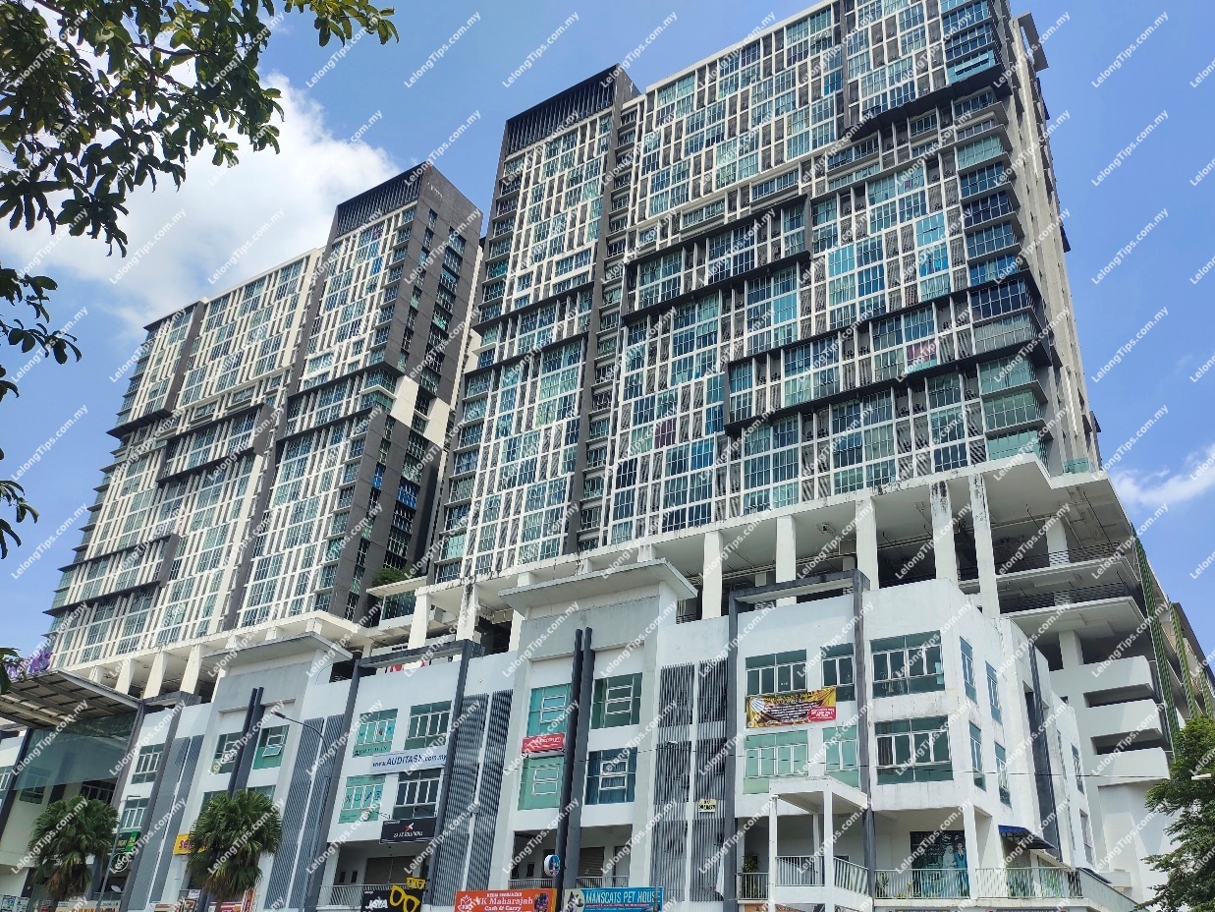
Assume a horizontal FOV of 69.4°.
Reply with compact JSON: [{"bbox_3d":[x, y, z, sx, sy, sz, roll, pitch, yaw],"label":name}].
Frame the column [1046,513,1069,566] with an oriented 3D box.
[{"bbox_3d":[35.104,7.040,68.291,1.272,4.000,1.100,-14,-33,31],"label":"column"}]

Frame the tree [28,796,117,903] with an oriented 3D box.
[{"bbox_3d":[-27.677,22.402,45.114,3.800,8.600,3.800,-14,-33,31],"label":"tree"}]

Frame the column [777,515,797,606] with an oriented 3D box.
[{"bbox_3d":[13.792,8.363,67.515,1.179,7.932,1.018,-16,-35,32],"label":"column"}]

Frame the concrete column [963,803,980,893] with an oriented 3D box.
[{"bbox_3d":[14.969,16.154,35.711,0.482,3.591,0.482,-16,-35,32],"label":"concrete column"}]

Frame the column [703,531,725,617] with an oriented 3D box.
[{"bbox_3d":[9.039,10.646,74.997,1.272,8.000,0.900,-14,-33,31],"label":"column"}]

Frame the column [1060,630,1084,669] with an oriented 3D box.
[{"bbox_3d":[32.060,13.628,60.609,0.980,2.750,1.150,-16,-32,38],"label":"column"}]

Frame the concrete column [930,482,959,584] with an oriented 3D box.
[{"bbox_3d":[24.870,5.977,64.665,1.293,8.000,0.950,-14,-33,31],"label":"concrete column"}]

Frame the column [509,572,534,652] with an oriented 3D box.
[{"bbox_3d":[-8.309,15.504,85.297,1.219,7.800,0.900,-14,-33,31],"label":"column"}]

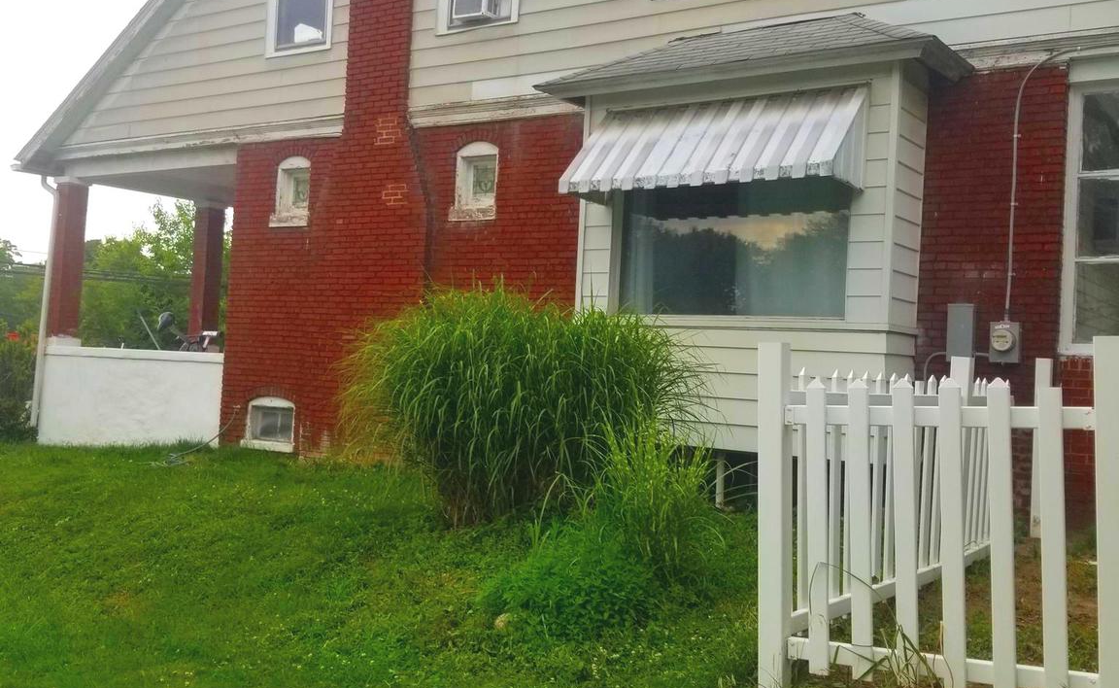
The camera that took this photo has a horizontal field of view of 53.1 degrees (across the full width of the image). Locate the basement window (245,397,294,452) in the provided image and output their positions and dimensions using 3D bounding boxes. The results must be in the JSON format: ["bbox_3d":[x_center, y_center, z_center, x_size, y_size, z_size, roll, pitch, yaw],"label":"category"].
[{"bbox_3d":[-3.249,0.899,12.742,0.790,0.600,0.150,2,-2,32],"label":"basement window"}]

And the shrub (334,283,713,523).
[{"bbox_3d":[-0.319,0.449,8.736,2.500,1.750,2.100,2,-2,32],"label":"shrub"}]

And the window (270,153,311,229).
[{"bbox_3d":[-3.006,-1.726,12.757,0.530,0.800,0.150,2,-2,32],"label":"window"}]

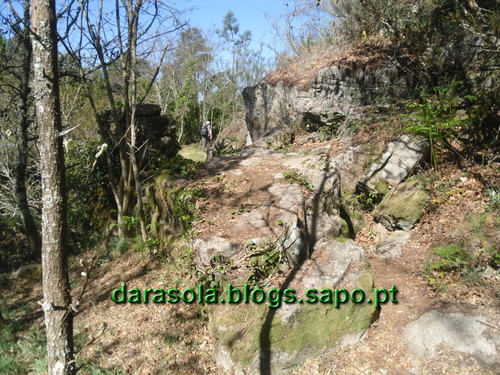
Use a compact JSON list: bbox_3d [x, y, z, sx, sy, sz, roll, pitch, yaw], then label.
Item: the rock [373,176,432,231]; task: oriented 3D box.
[{"bbox_3d":[2.360,0.250,6.300,0.820,0.660,0.750,2,6,22],"label":"rock"}]

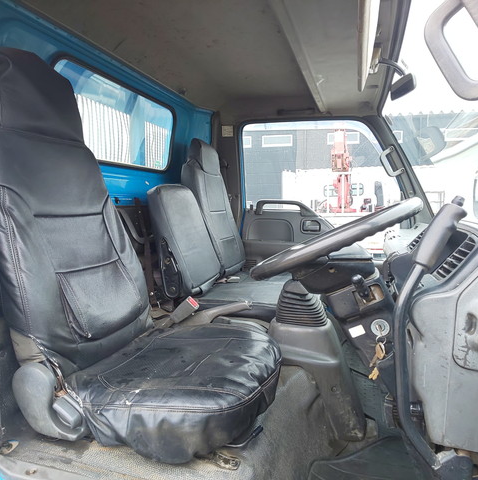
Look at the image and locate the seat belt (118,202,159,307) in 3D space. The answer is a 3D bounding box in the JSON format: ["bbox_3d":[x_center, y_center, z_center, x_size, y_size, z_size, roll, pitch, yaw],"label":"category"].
[{"bbox_3d":[-0.445,0.050,1.647,0.090,0.470,0.150,2,6,20],"label":"seat belt"}]

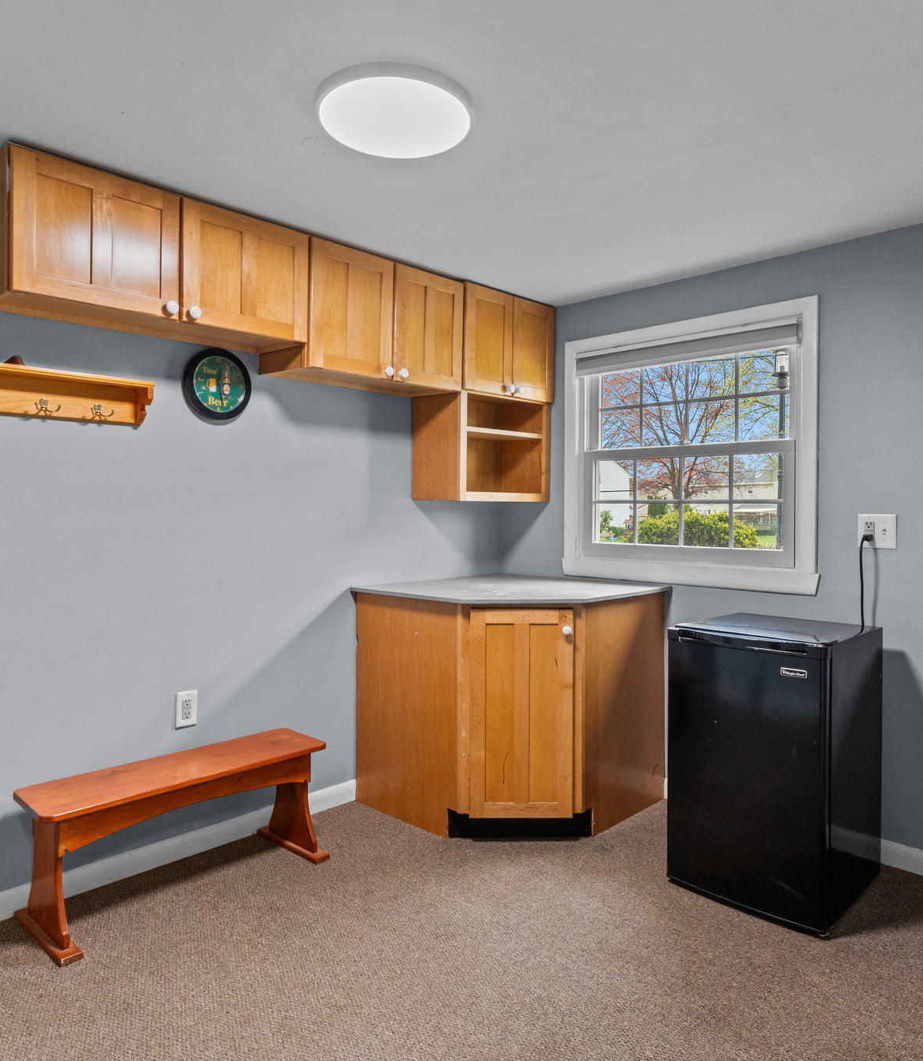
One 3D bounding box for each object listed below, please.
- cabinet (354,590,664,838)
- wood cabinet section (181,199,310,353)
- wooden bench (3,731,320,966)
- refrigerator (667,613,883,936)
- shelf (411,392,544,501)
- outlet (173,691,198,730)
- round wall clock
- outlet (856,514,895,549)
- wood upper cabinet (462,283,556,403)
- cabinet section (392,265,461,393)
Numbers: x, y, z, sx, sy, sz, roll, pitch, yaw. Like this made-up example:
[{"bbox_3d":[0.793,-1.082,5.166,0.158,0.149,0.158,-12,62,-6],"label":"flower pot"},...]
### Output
[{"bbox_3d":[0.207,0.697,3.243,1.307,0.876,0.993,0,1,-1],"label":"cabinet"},{"bbox_3d":[-0.806,-0.831,2.556,0.322,0.379,0.460,1,2,44],"label":"wood cabinet section"},{"bbox_3d":[-0.897,0.955,2.435,0.367,0.394,0.924,2,2,44],"label":"wooden bench"},{"bbox_3d":[1.052,0.738,2.503,0.492,0.837,0.556,2,2,43],"label":"refrigerator"},{"bbox_3d":[0.102,-0.362,3.478,0.304,0.459,0.601,2,2,44],"label":"shelf"},{"bbox_3d":[-0.959,0.626,2.625,0.010,0.124,0.076,2,2,44],"label":"outlet"},{"bbox_3d":[-0.864,-0.515,2.665,0.045,0.257,0.257,2,2,44],"label":"round wall clock"},{"bbox_3d":[1.440,0.004,2.600,0.121,0.119,0.010,2,2,44],"label":"outlet"},{"bbox_3d":[0.111,-0.818,3.460,0.324,0.440,0.601,2,2,44],"label":"wood upper cabinet"},{"bbox_3d":[-0.240,-0.808,3.139,0.322,0.443,0.384,1,2,44],"label":"cabinet section"}]

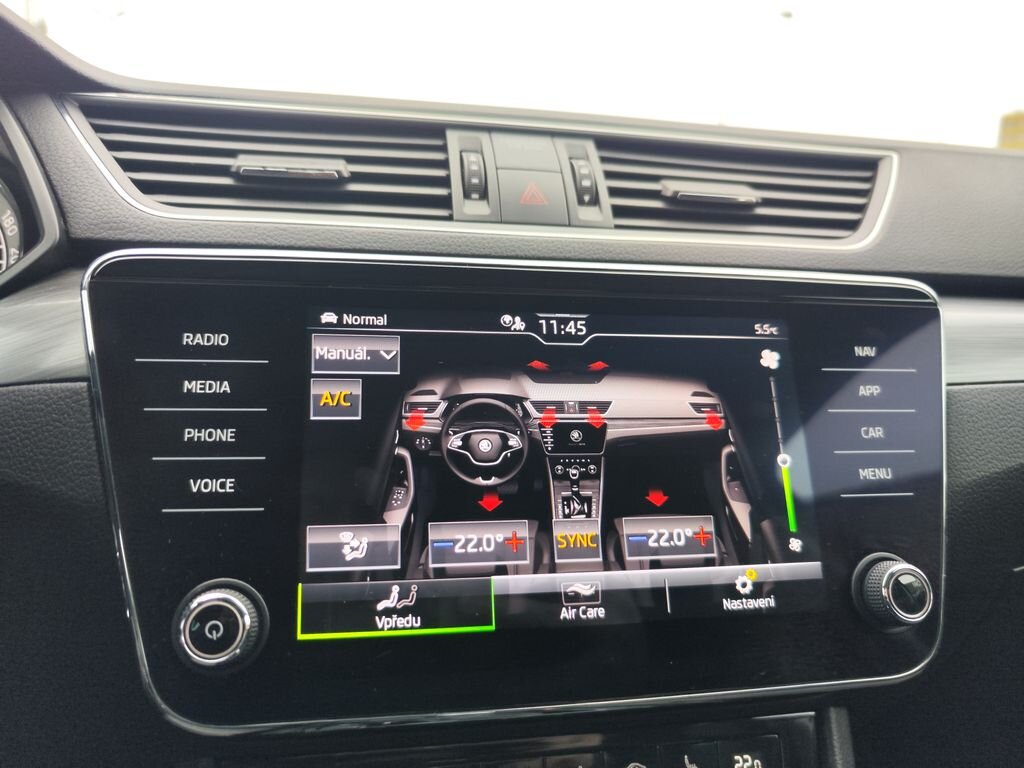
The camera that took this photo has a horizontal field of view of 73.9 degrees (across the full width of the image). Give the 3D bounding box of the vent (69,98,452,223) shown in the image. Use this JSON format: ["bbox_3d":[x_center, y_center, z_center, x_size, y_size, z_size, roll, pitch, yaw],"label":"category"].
[{"bbox_3d":[-0.101,-0.086,0.283,0.147,0.052,0.025,0,-23,-10],"label":"vent"}]

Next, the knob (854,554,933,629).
[{"bbox_3d":[0.129,0.070,0.230,0.026,0.026,0.016,0,-15,-10],"label":"knob"}]

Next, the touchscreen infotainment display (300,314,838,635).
[{"bbox_3d":[0.019,0.026,0.232,0.174,0.105,0.008,0,-15,-10],"label":"touchscreen infotainment display"}]

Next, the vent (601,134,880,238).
[{"bbox_3d":[0.111,-0.085,0.323,0.146,0.052,0.025,0,-23,-10],"label":"vent"}]

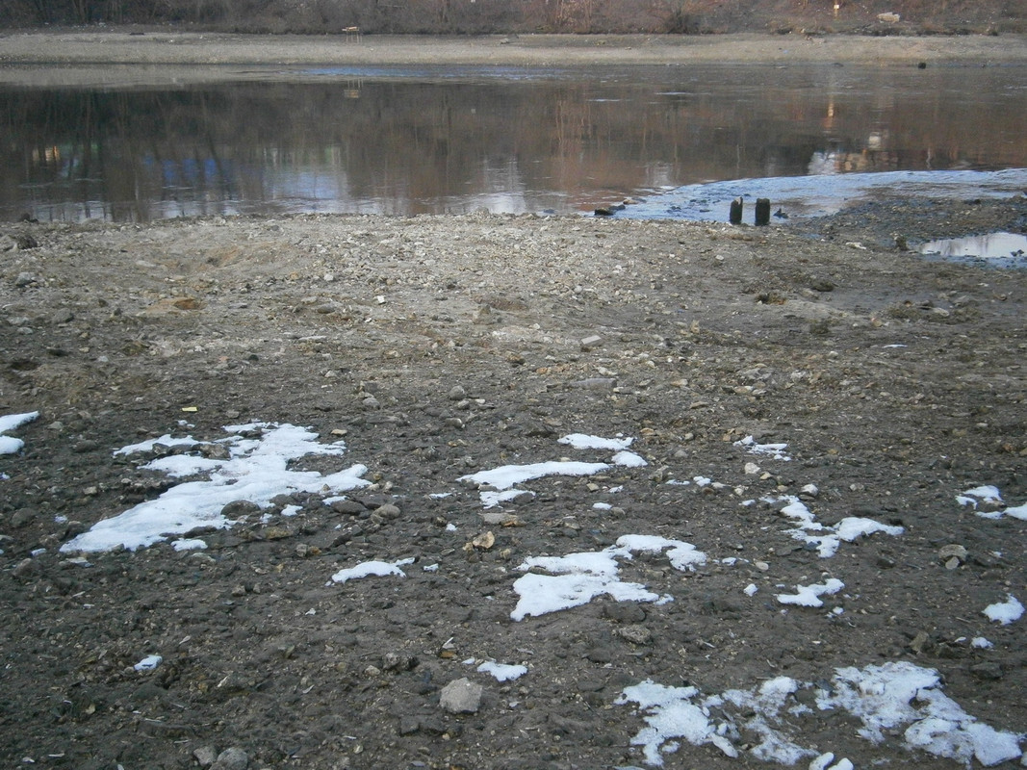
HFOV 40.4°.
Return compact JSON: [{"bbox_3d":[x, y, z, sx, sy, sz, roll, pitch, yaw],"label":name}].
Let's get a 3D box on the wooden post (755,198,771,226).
[{"bbox_3d":[2.503,-1.735,14.000,0.145,0.260,0.145,3,15,10],"label":"wooden post"}]

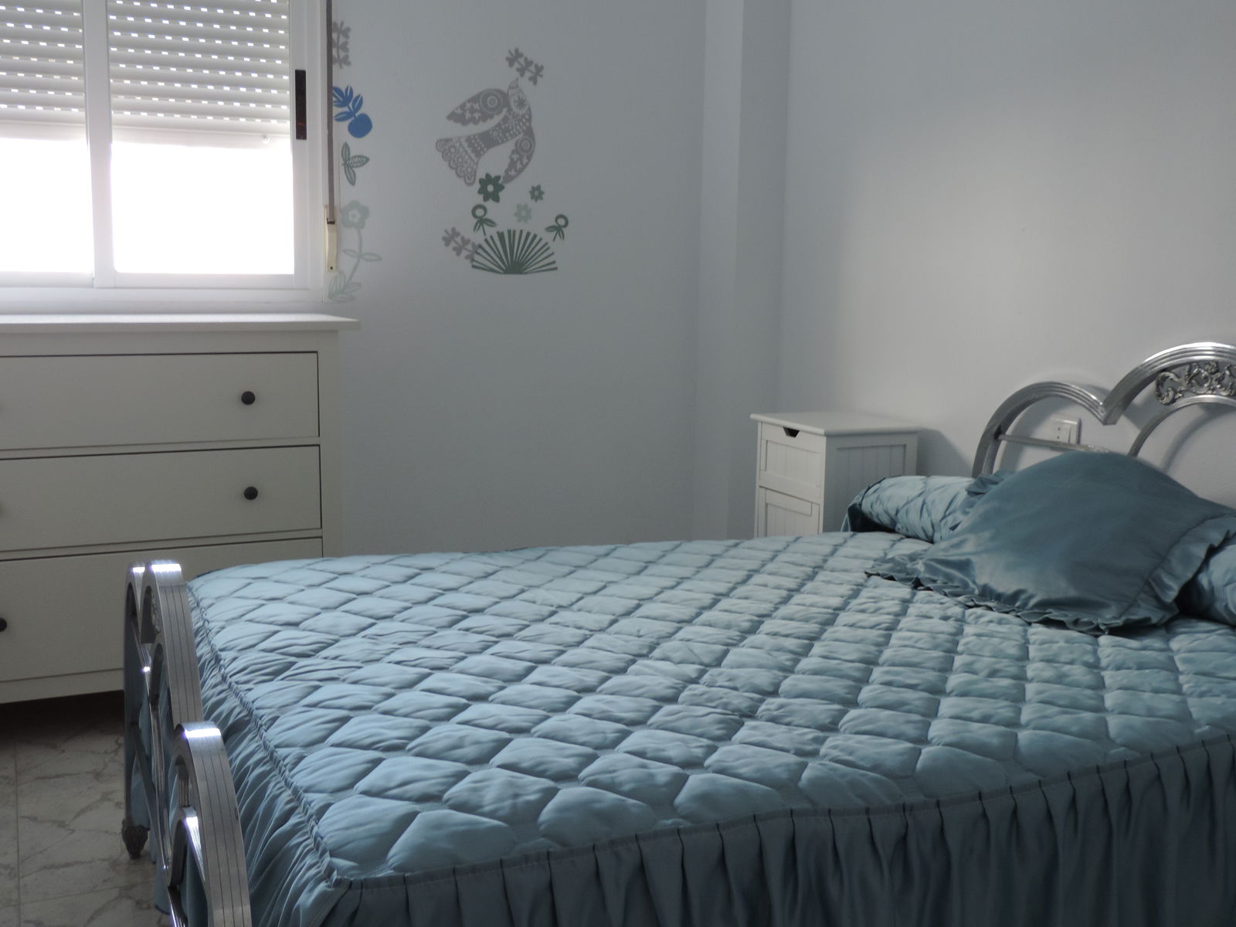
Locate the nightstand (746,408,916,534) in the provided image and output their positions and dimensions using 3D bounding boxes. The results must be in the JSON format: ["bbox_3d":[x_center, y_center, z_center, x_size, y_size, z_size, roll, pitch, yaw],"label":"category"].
[{"bbox_3d":[0.557,0.230,3.307,0.305,0.690,0.319,-4,11,-27],"label":"nightstand"}]

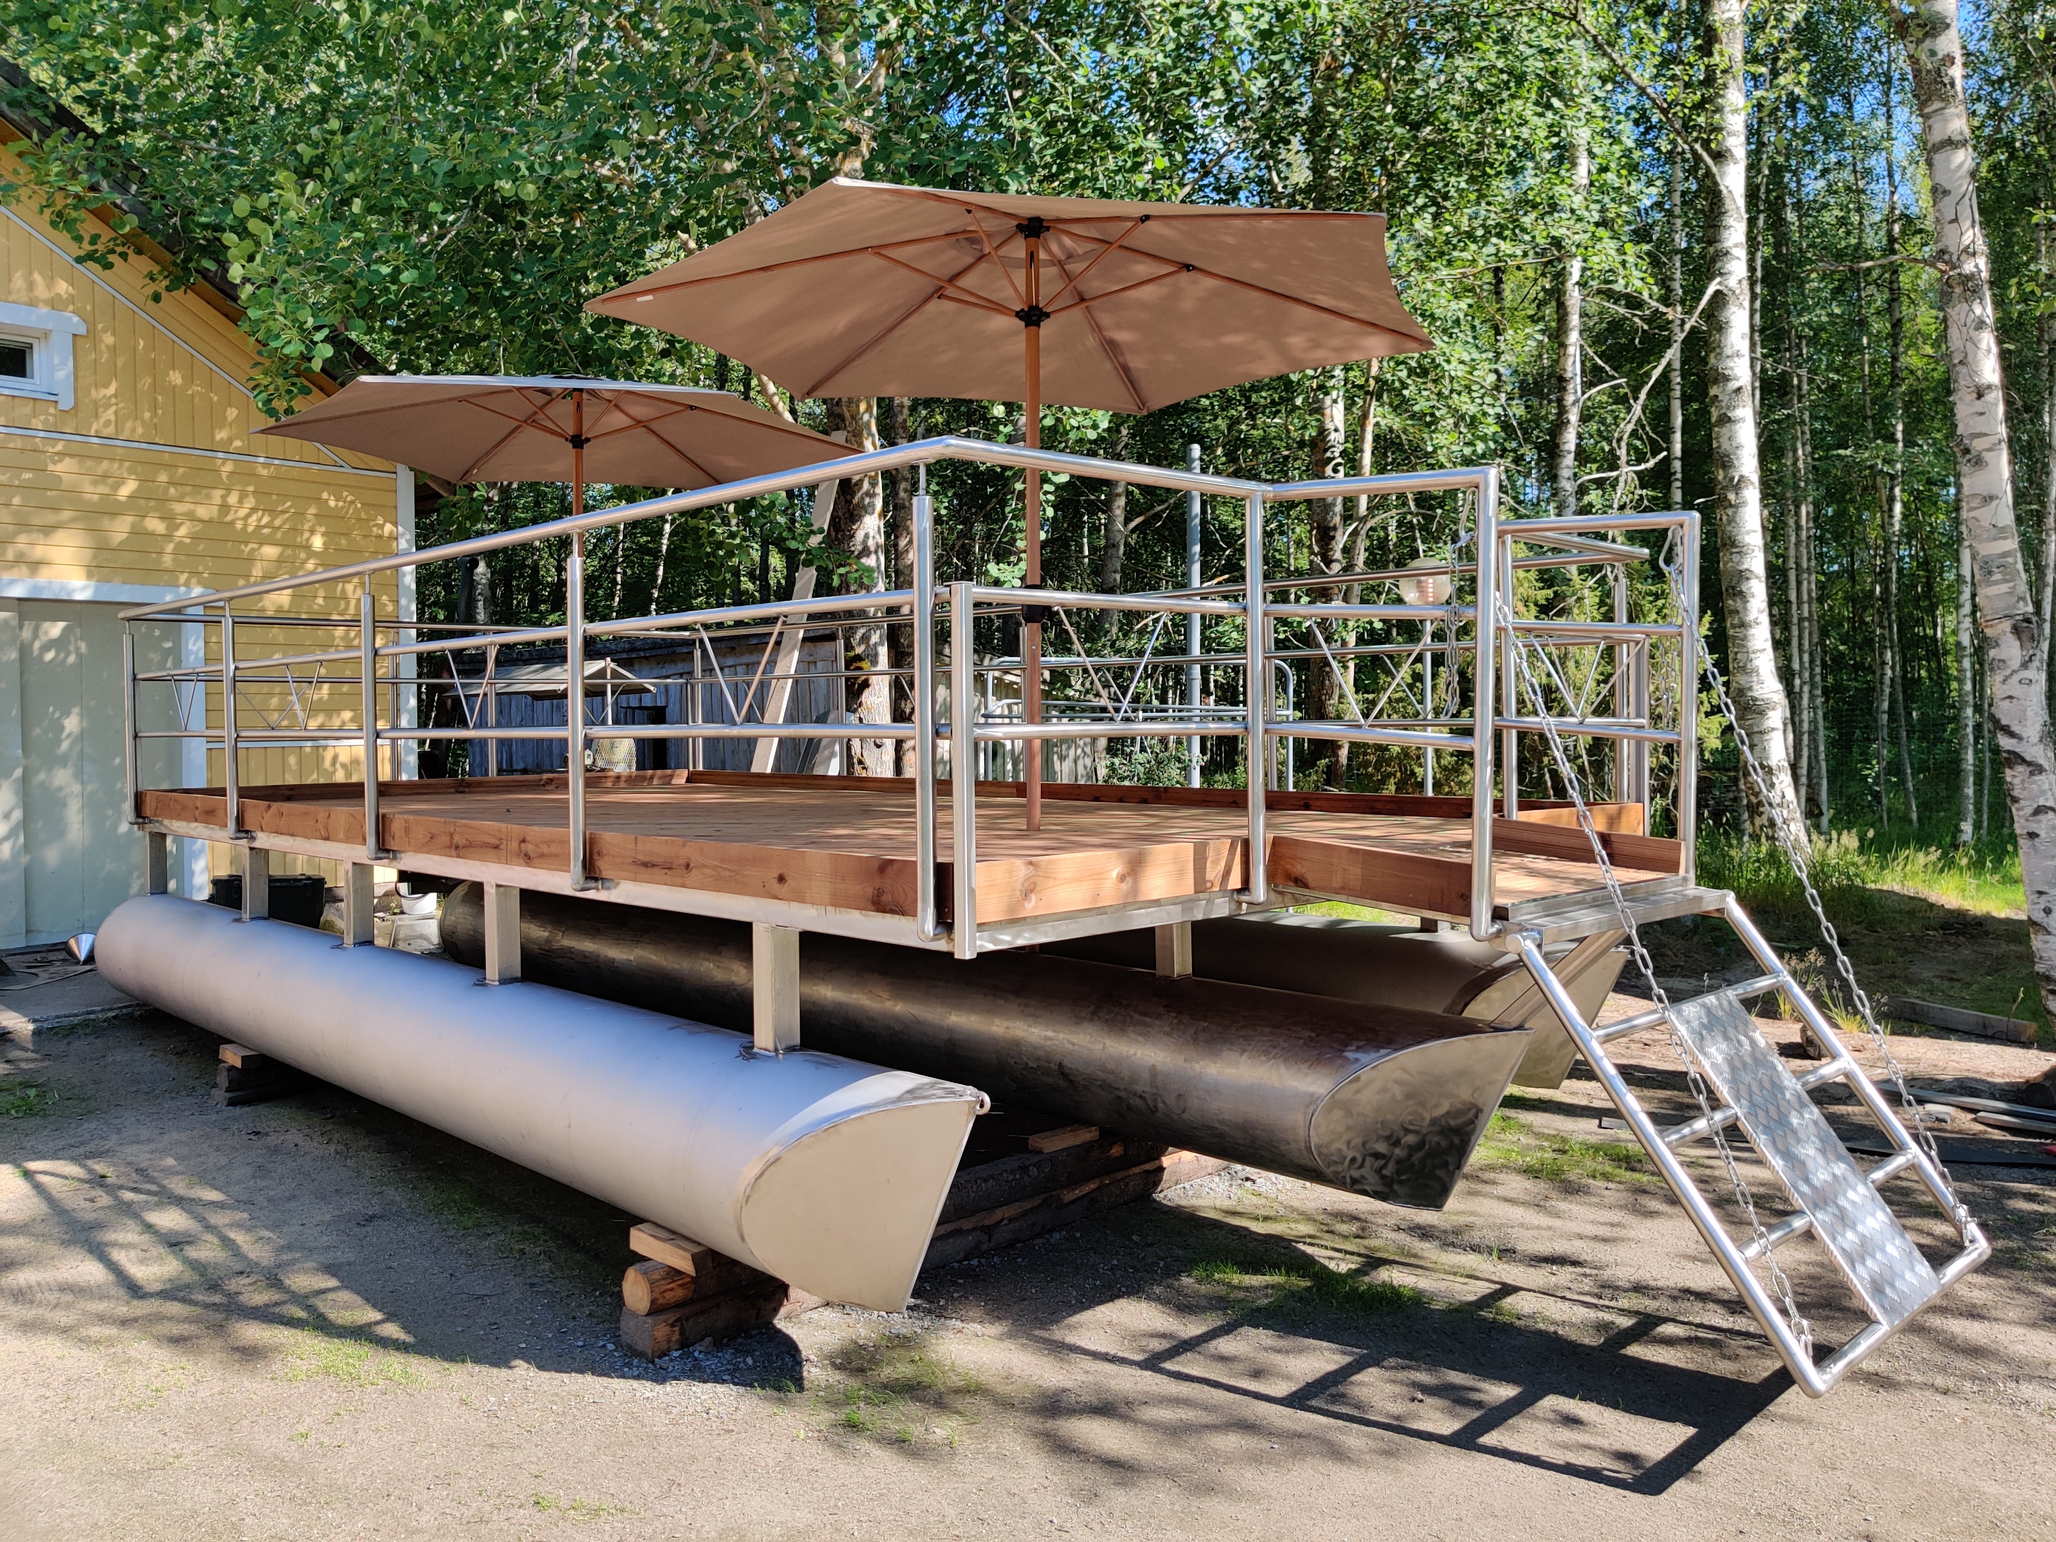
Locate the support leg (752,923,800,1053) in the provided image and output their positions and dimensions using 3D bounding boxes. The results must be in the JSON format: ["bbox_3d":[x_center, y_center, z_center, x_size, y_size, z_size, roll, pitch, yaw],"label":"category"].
[{"bbox_3d":[-0.638,0.549,4.091,0.082,0.323,0.084,-2,2,-43],"label":"support leg"}]

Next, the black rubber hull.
[{"bbox_3d":[-0.816,0.904,6.523,0.521,0.521,6.275,-2,2,-43],"label":"black rubber hull"}]

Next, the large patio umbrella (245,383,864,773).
[{"bbox_3d":[-2.209,-0.908,7.924,2.676,2.129,3.000,-2,2,-43],"label":"large patio umbrella"}]

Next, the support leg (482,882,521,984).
[{"bbox_3d":[-1.712,0.525,5.237,0.082,0.323,0.084,-2,2,-43],"label":"support leg"}]

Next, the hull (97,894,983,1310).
[{"bbox_3d":[-2.210,0.930,5.705,0.534,0.534,6.156,-2,2,-43],"label":"hull"}]

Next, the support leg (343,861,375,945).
[{"bbox_3d":[-2.552,0.506,6.133,0.082,0.323,0.084,-2,2,-43],"label":"support leg"}]

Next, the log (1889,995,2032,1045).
[{"bbox_3d":[4.689,1.241,8.078,0.096,0.105,0.776,-1,2,-19],"label":"log"}]

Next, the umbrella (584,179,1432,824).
[{"bbox_3d":[0.020,-0.855,5.588,2.676,2.129,3.000,-2,2,-43],"label":"umbrella"}]

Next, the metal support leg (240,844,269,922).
[{"bbox_3d":[-3.363,0.488,6.998,0.082,0.323,0.084,-2,2,-43],"label":"metal support leg"}]

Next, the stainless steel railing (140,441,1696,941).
[{"bbox_3d":[-0.912,-0.252,6.793,3.503,1.121,7.241,-2,2,-43],"label":"stainless steel railing"}]

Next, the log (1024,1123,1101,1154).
[{"bbox_3d":[0.115,1.162,5.080,0.240,0.044,0.074,-2,2,-43],"label":"log"}]

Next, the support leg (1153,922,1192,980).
[{"bbox_3d":[0.465,0.508,5.121,0.082,0.323,0.084,-2,2,-43],"label":"support leg"}]

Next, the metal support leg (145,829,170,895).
[{"bbox_3d":[-4.276,0.463,7.877,0.080,0.313,0.080,-2,2,-43],"label":"metal support leg"}]

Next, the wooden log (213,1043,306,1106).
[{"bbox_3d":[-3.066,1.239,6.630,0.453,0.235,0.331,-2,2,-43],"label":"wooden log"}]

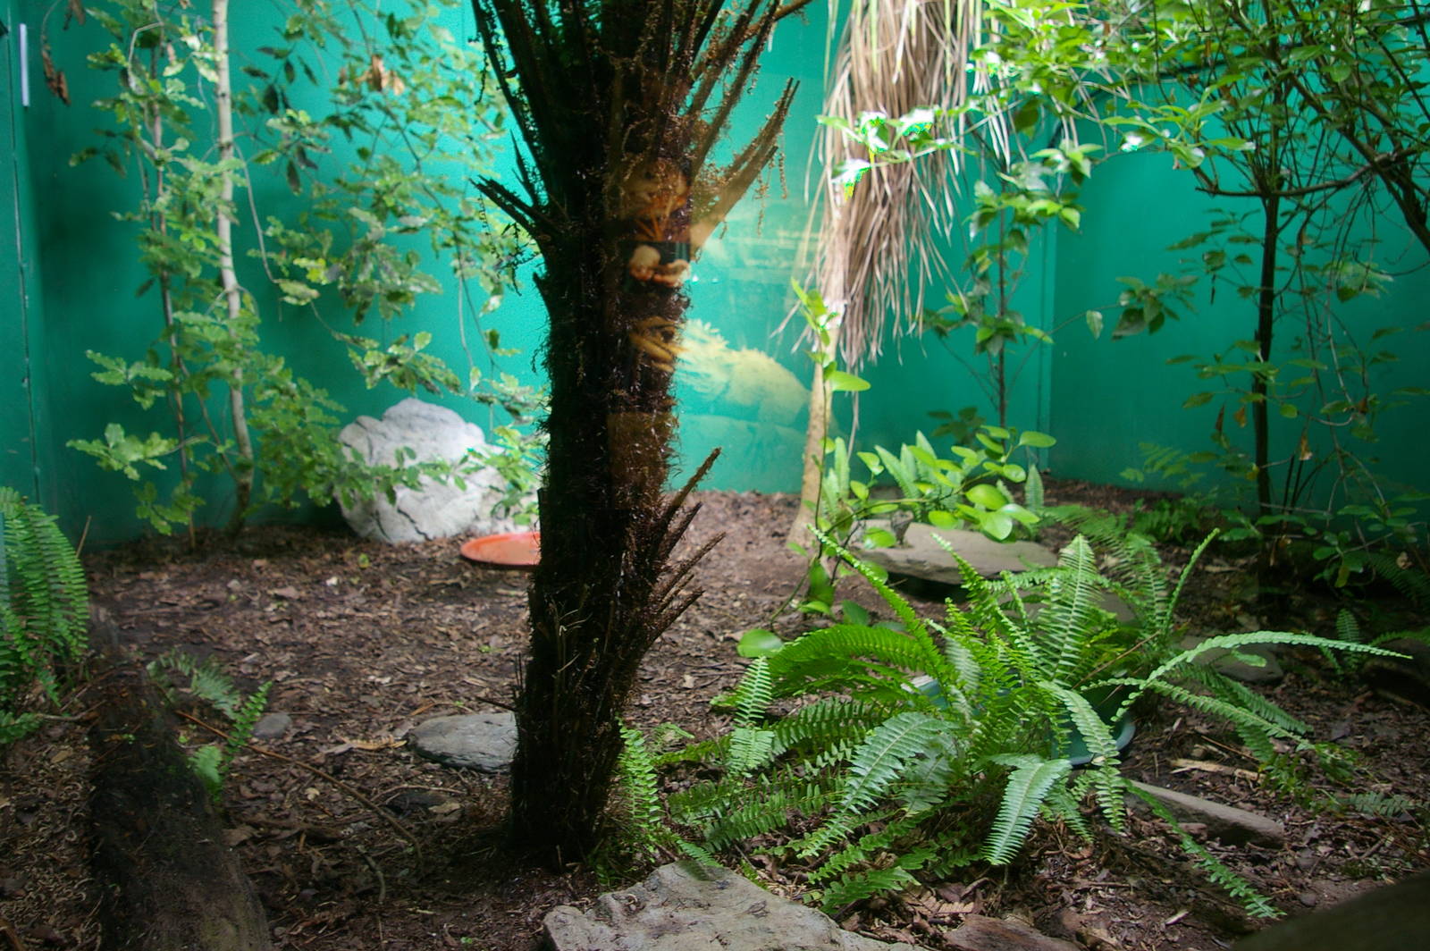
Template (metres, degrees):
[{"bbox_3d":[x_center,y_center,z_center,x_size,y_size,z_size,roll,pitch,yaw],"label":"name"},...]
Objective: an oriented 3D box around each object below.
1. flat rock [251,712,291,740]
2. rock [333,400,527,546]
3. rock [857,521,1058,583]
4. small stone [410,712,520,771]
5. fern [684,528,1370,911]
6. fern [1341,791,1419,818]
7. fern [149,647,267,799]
[{"bbox_3d":[-0.812,0.460,1.960,0.070,0.037,0.060,-2,7,-20],"label":"flat rock"},{"bbox_3d":[-1.053,-0.017,4.030,0.710,0.520,0.500,-2,7,-18],"label":"rock"},{"bbox_3d":[0.703,0.223,3.100,0.570,0.120,0.400,1,6,8],"label":"rock"},{"bbox_3d":[-0.420,0.470,1.880,0.240,0.060,0.180,-1,6,-12],"label":"small stone"},{"bbox_3d":[0.538,0.292,1.840,1.150,0.400,0.950,2,6,14],"label":"fern"},{"bbox_3d":[1.029,0.507,1.660,0.120,0.035,0.080,1,6,12],"label":"fern"},{"bbox_3d":[-0.840,0.414,1.780,0.190,0.200,0.170,-3,7,-24],"label":"fern"}]

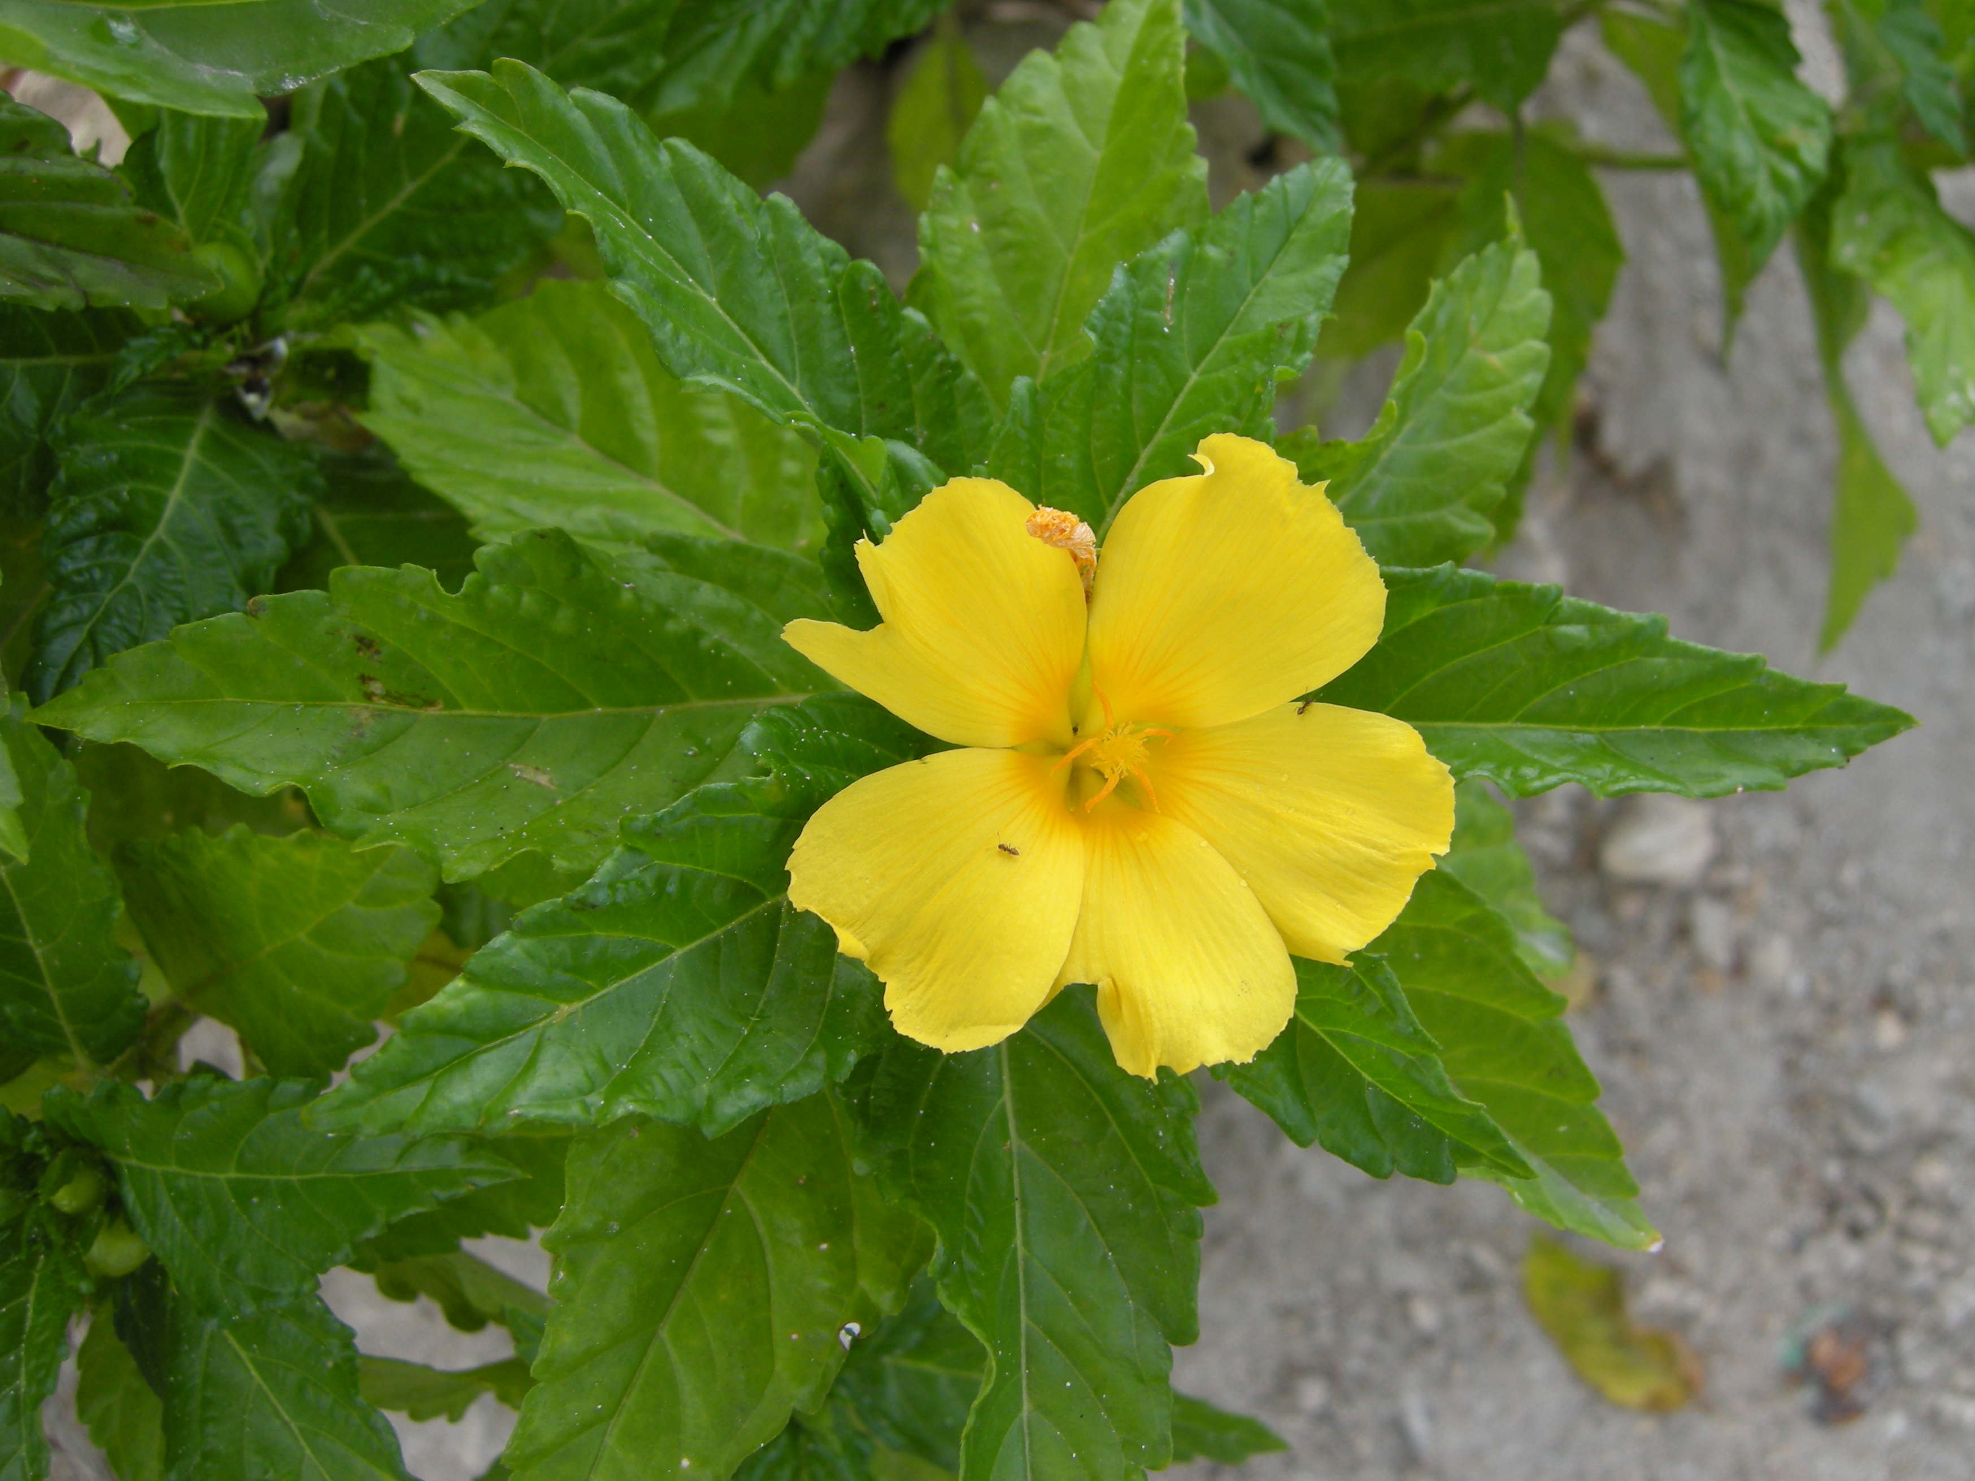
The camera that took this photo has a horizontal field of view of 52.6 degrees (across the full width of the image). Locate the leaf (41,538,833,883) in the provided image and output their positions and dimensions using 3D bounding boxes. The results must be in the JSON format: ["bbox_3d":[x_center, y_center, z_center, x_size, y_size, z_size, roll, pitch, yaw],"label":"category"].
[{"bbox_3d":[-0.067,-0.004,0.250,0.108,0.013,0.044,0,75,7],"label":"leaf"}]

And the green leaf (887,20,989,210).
[{"bbox_3d":[-0.009,-0.125,0.400,0.025,0.007,0.042,6,66,2],"label":"green leaf"}]

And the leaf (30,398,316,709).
[{"bbox_3d":[-0.126,-0.030,0.310,0.037,0.012,0.050,34,87,16],"label":"leaf"}]

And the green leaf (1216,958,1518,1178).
[{"bbox_3d":[0.042,0.035,0.226,0.050,0.011,0.022,36,79,0],"label":"green leaf"}]

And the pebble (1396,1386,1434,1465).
[{"bbox_3d":[0.090,0.144,0.420,0.009,0.006,0.018,-9,51,-7],"label":"pebble"}]

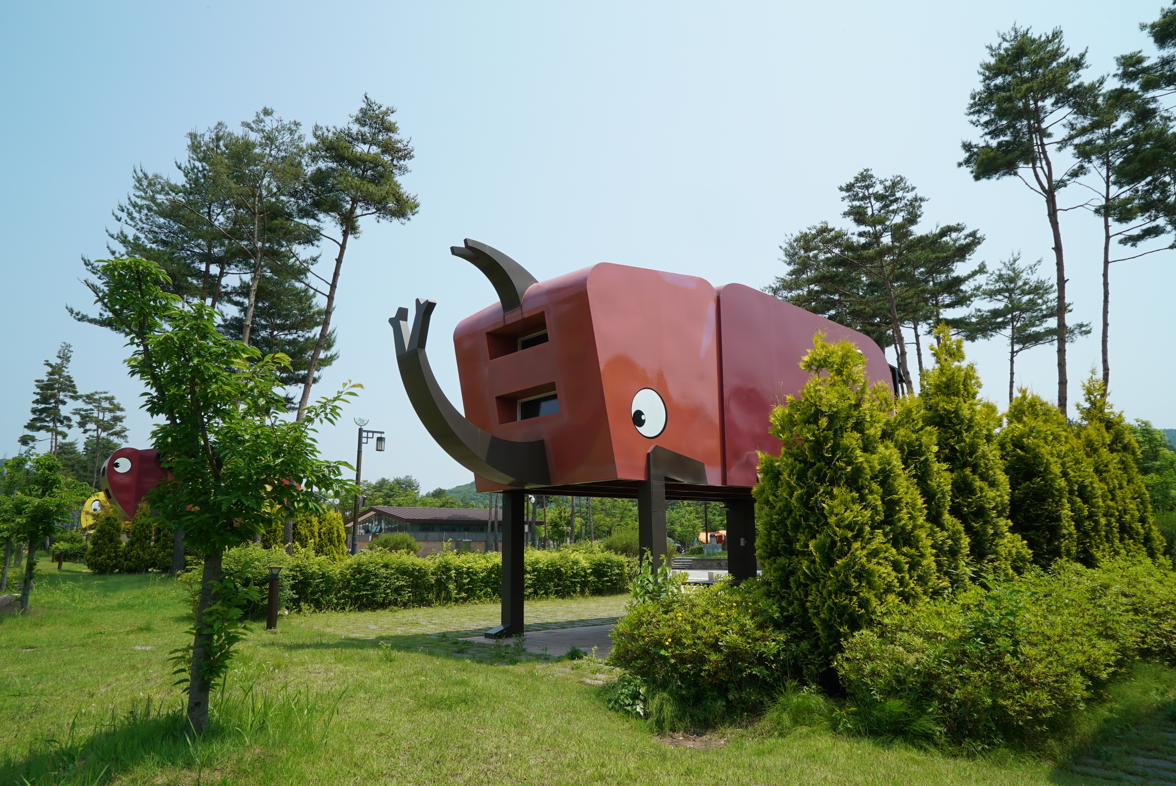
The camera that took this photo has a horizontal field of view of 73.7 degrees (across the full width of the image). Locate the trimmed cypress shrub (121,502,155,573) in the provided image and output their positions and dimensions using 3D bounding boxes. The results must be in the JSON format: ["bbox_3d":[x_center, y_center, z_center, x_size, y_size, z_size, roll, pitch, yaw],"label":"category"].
[{"bbox_3d":[-18.021,5.872,31.482,1.186,2.946,1.186,5,-12,-29],"label":"trimmed cypress shrub"}]

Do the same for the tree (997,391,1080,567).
[{"bbox_3d":[6.964,1.826,12.159,1.213,3.766,1.213,-6,-12,29],"label":"tree"}]

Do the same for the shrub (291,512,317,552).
[{"bbox_3d":[-16.751,8.739,46.209,1.732,3.371,1.732,3,-11,-19],"label":"shrub"}]

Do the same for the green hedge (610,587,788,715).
[{"bbox_3d":[1.007,2.264,7.049,1.643,1.080,1.500,-2,-11,8],"label":"green hedge"}]

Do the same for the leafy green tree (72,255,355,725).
[{"bbox_3d":[-3.300,0.773,6.887,2.217,4.142,2.217,4,-11,-25],"label":"leafy green tree"}]

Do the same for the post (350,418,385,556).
[{"bbox_3d":[-6.637,3.248,23.300,1.100,5.074,0.450,6,-12,-31],"label":"post"}]

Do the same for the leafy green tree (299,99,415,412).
[{"bbox_3d":[-7.279,-1.925,23.715,3.838,15.415,3.838,3,-11,-17],"label":"leafy green tree"}]

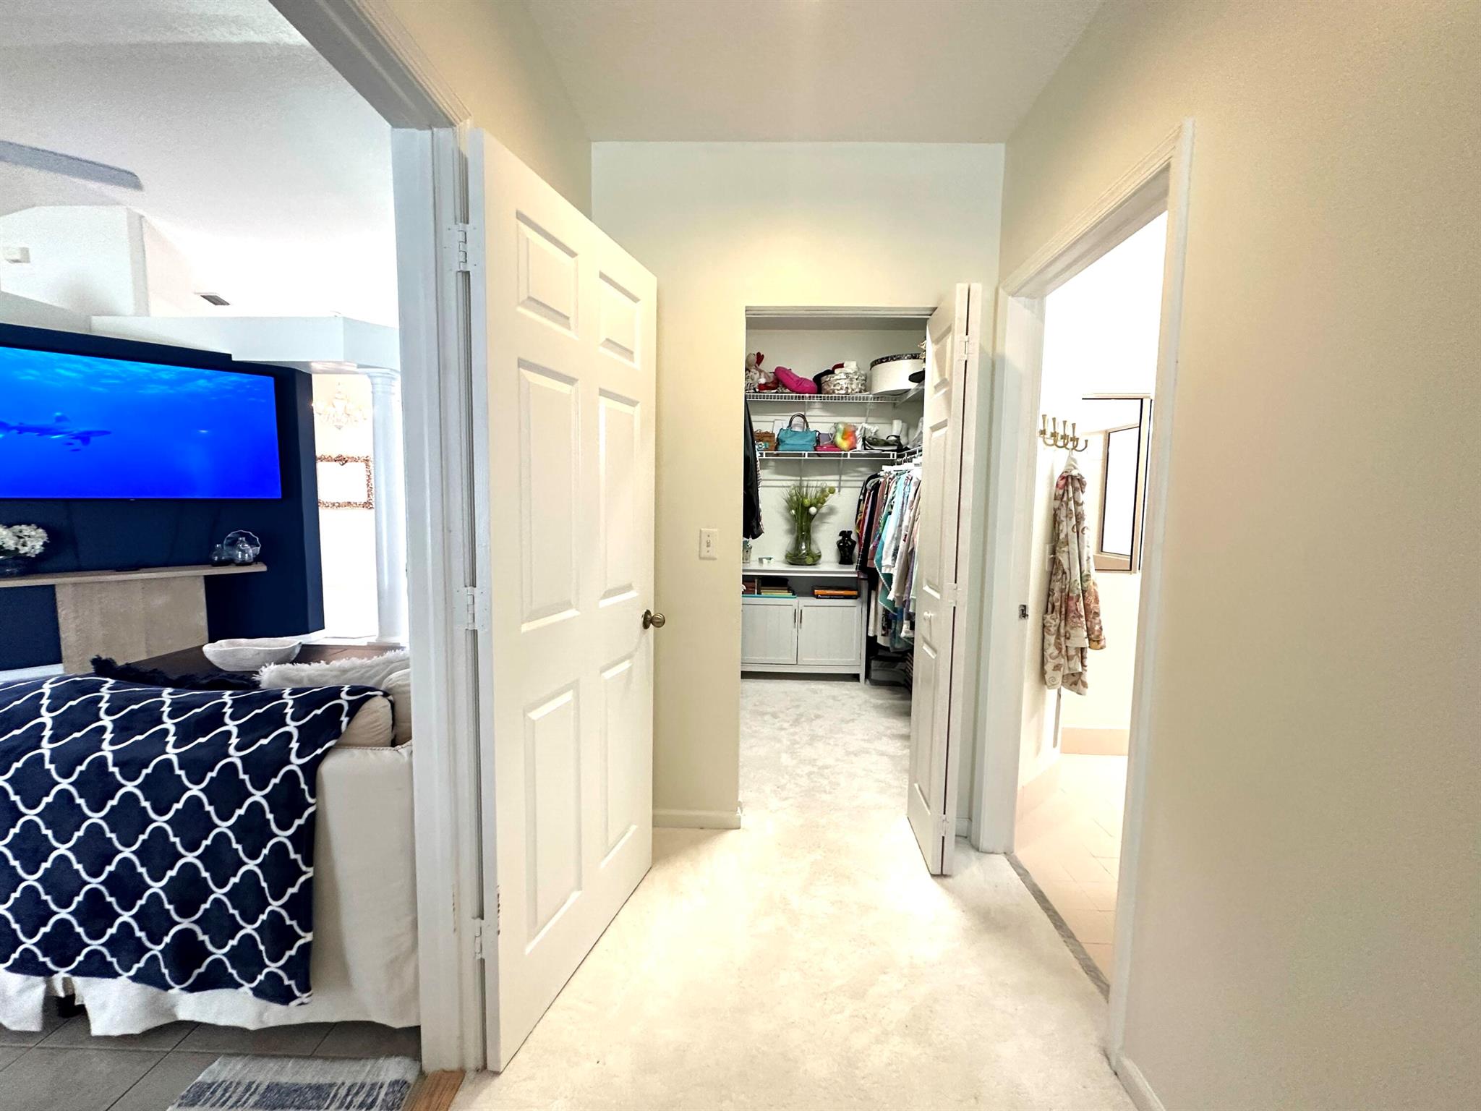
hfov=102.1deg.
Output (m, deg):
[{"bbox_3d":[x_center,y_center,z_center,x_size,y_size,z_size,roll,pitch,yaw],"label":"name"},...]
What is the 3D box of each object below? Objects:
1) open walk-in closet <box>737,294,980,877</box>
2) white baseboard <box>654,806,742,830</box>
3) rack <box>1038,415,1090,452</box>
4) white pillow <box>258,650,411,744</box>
[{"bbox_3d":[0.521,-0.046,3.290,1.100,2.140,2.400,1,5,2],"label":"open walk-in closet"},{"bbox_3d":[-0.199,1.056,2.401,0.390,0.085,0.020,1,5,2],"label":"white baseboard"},{"bbox_3d":[1.341,-0.496,2.454,0.370,0.135,0.065,-4,7,-42],"label":"rack"},{"bbox_3d":[-1.307,0.477,1.992,0.460,0.320,0.190,-1,6,-19],"label":"white pillow"}]

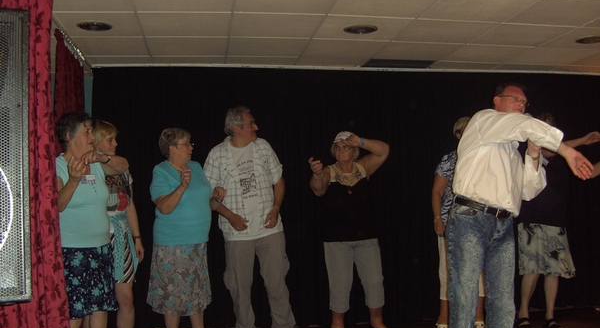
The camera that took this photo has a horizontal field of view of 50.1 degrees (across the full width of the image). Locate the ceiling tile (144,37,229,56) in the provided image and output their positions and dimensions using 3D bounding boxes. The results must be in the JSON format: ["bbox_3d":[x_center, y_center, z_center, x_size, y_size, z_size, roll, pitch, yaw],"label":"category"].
[{"bbox_3d":[-0.849,-0.890,4.850,0.600,0.025,0.600,0,-4,-8],"label":"ceiling tile"}]

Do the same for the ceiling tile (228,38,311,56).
[{"bbox_3d":[-0.257,-0.899,4.937,0.600,0.025,0.600,0,-4,-8],"label":"ceiling tile"}]

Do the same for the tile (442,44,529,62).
[{"bbox_3d":[1.499,-0.895,5.171,0.600,0.025,0.600,0,-4,-8],"label":"tile"}]

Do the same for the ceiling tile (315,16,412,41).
[{"bbox_3d":[0.428,-0.945,4.446,0.600,0.025,0.600,0,-4,-9],"label":"ceiling tile"}]

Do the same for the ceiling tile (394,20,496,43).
[{"bbox_3d":[1.014,-0.939,4.524,0.600,0.025,0.600,0,-4,-8],"label":"ceiling tile"}]

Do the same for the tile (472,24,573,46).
[{"bbox_3d":[1.574,-0.927,4.586,0.600,0.025,0.600,0,-4,-8],"label":"tile"}]

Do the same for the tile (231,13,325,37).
[{"bbox_3d":[-0.169,-0.937,4.345,0.600,0.025,0.600,0,-4,-8],"label":"tile"}]

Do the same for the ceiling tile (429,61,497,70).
[{"bbox_3d":[1.432,-0.870,5.810,0.600,0.025,0.600,0,-4,-9],"label":"ceiling tile"}]

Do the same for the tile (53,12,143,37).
[{"bbox_3d":[-1.337,-0.912,4.178,0.600,0.025,0.600,0,-4,-8],"label":"tile"}]

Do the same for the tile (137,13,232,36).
[{"bbox_3d":[-0.759,-0.933,4.271,0.600,0.025,0.600,0,-4,-9],"label":"tile"}]

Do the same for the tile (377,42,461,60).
[{"bbox_3d":[0.933,-0.908,5.128,0.600,0.025,0.600,0,-4,-9],"label":"tile"}]

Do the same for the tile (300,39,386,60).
[{"bbox_3d":[0.341,-0.908,5.038,0.600,0.025,0.600,0,-4,-9],"label":"tile"}]

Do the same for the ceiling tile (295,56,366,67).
[{"bbox_3d":[0.275,-0.871,5.411,0.600,0.025,0.270,0,-4,-8],"label":"ceiling tile"}]

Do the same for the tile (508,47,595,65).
[{"bbox_3d":[2.079,-0.900,5.323,0.600,0.025,0.600,0,-4,-9],"label":"tile"}]

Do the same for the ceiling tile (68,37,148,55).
[{"bbox_3d":[-1.427,-0.882,4.780,0.600,0.025,0.600,0,-4,-9],"label":"ceiling tile"}]

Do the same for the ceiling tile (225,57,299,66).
[{"bbox_3d":[-0.343,-0.865,5.542,0.600,0.025,0.600,0,-4,-9],"label":"ceiling tile"}]

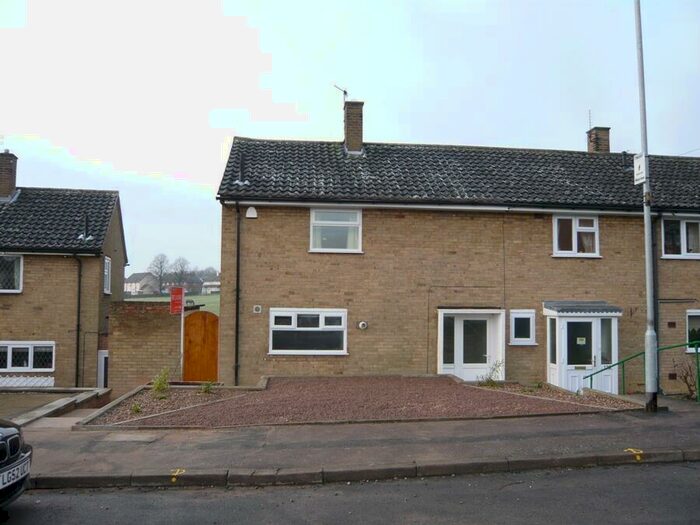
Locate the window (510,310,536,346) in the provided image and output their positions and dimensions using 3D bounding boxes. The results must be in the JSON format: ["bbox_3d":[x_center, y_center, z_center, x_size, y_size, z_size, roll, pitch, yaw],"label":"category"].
[{"bbox_3d":[4.199,1.571,13.740,0.640,0.840,0.090,1,-4,-5],"label":"window"}]

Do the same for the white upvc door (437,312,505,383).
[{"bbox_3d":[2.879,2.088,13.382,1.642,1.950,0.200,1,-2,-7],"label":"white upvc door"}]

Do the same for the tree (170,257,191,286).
[{"bbox_3d":[-52.234,3.987,175.000,6.300,11.127,6.300,1,-2,-7],"label":"tree"}]

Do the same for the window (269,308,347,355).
[{"bbox_3d":[-0.945,1.560,12.851,1.779,1.060,0.120,1,-2,-7],"label":"window"}]

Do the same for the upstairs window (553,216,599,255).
[{"bbox_3d":[5.478,-0.626,13.723,1.176,1.001,0.120,1,-2,-7],"label":"upstairs window"}]

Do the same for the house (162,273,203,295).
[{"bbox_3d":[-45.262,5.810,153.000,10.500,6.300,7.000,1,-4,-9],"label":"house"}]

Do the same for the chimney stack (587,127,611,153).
[{"bbox_3d":[8.261,-3.843,18.791,0.500,1.120,0.620,1,-2,-7],"label":"chimney stack"}]

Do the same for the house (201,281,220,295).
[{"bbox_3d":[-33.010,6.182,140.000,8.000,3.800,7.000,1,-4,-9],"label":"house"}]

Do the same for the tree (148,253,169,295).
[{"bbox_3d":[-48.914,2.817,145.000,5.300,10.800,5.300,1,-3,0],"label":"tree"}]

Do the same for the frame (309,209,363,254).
[{"bbox_3d":[-0.313,-0.725,13.015,1.198,1.014,0.120,1,-2,-7],"label":"frame"}]

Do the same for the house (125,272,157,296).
[{"bbox_3d":[-67.897,6.960,185.000,6.800,7.300,13.500,2,-3,-40],"label":"house"}]

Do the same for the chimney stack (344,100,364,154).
[{"bbox_3d":[0.124,-3.691,15.823,0.500,1.450,0.580,1,-4,-5],"label":"chimney stack"}]

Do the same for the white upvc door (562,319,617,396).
[{"bbox_3d":[5.574,2.261,13.201,1.400,1.930,0.100,1,-4,-5],"label":"white upvc door"}]

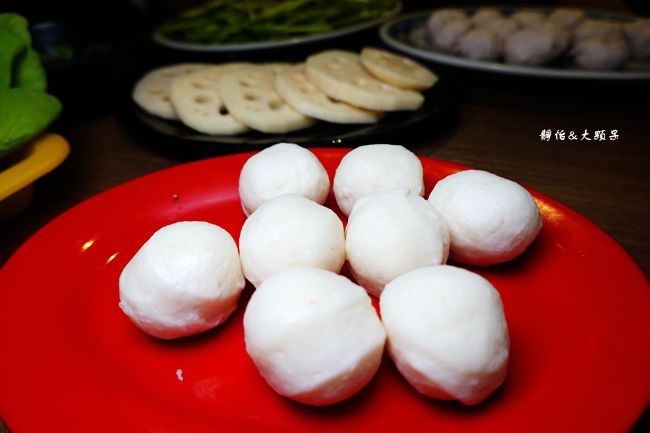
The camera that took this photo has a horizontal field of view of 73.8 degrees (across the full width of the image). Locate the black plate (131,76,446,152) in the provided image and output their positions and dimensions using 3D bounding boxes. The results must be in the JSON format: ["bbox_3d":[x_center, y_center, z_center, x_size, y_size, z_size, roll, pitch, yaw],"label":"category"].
[{"bbox_3d":[-0.019,-0.072,0.292,0.210,0.023,0.150,-4,38,-6],"label":"black plate"}]

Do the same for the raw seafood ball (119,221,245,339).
[{"bbox_3d":[-0.050,0.022,0.153,0.042,0.039,0.041,0,37,0],"label":"raw seafood ball"}]

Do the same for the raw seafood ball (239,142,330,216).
[{"bbox_3d":[-0.018,-0.013,0.192,0.040,0.037,0.040,0,38,0],"label":"raw seafood ball"}]

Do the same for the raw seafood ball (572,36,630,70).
[{"bbox_3d":[0.234,-0.139,0.368,0.041,0.031,0.039,0,37,0],"label":"raw seafood ball"}]

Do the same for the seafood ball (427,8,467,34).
[{"bbox_3d":[0.125,-0.197,0.445,0.038,0.033,0.038,0,37,0],"label":"seafood ball"}]

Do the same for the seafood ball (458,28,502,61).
[{"bbox_3d":[0.140,-0.155,0.390,0.038,0.031,0.037,0,37,0],"label":"seafood ball"}]

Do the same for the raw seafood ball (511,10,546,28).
[{"bbox_3d":[0.209,-0.196,0.445,0.037,0.032,0.037,0,37,0],"label":"raw seafood ball"}]

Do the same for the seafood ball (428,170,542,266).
[{"bbox_3d":[0.064,0.001,0.174,0.042,0.037,0.042,0,38,0],"label":"seafood ball"}]

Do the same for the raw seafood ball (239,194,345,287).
[{"bbox_3d":[-0.012,0.010,0.163,0.039,0.036,0.039,0,38,0],"label":"raw seafood ball"}]

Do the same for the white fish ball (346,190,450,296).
[{"bbox_3d":[0.028,0.010,0.169,0.041,0.040,0.041,0,37,0],"label":"white fish ball"}]

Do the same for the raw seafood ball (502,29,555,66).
[{"bbox_3d":[0.182,-0.151,0.385,0.041,0.032,0.039,0,37,0],"label":"raw seafood ball"}]

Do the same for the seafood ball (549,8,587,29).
[{"bbox_3d":[0.234,-0.184,0.418,0.037,0.035,0.037,0,38,0],"label":"seafood ball"}]

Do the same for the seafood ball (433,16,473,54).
[{"bbox_3d":[0.122,-0.174,0.415,0.037,0.033,0.037,0,37,0],"label":"seafood ball"}]

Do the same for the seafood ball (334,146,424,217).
[{"bbox_3d":[0.024,-0.013,0.192,0.040,0.037,0.040,0,38,0],"label":"seafood ball"}]

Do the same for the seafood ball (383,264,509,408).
[{"bbox_3d":[0.035,0.035,0.129,0.038,0.039,0.038,0,38,0],"label":"seafood ball"}]

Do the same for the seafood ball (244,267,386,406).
[{"bbox_3d":[-0.003,0.035,0.130,0.042,0.038,0.042,0,38,0],"label":"seafood ball"}]

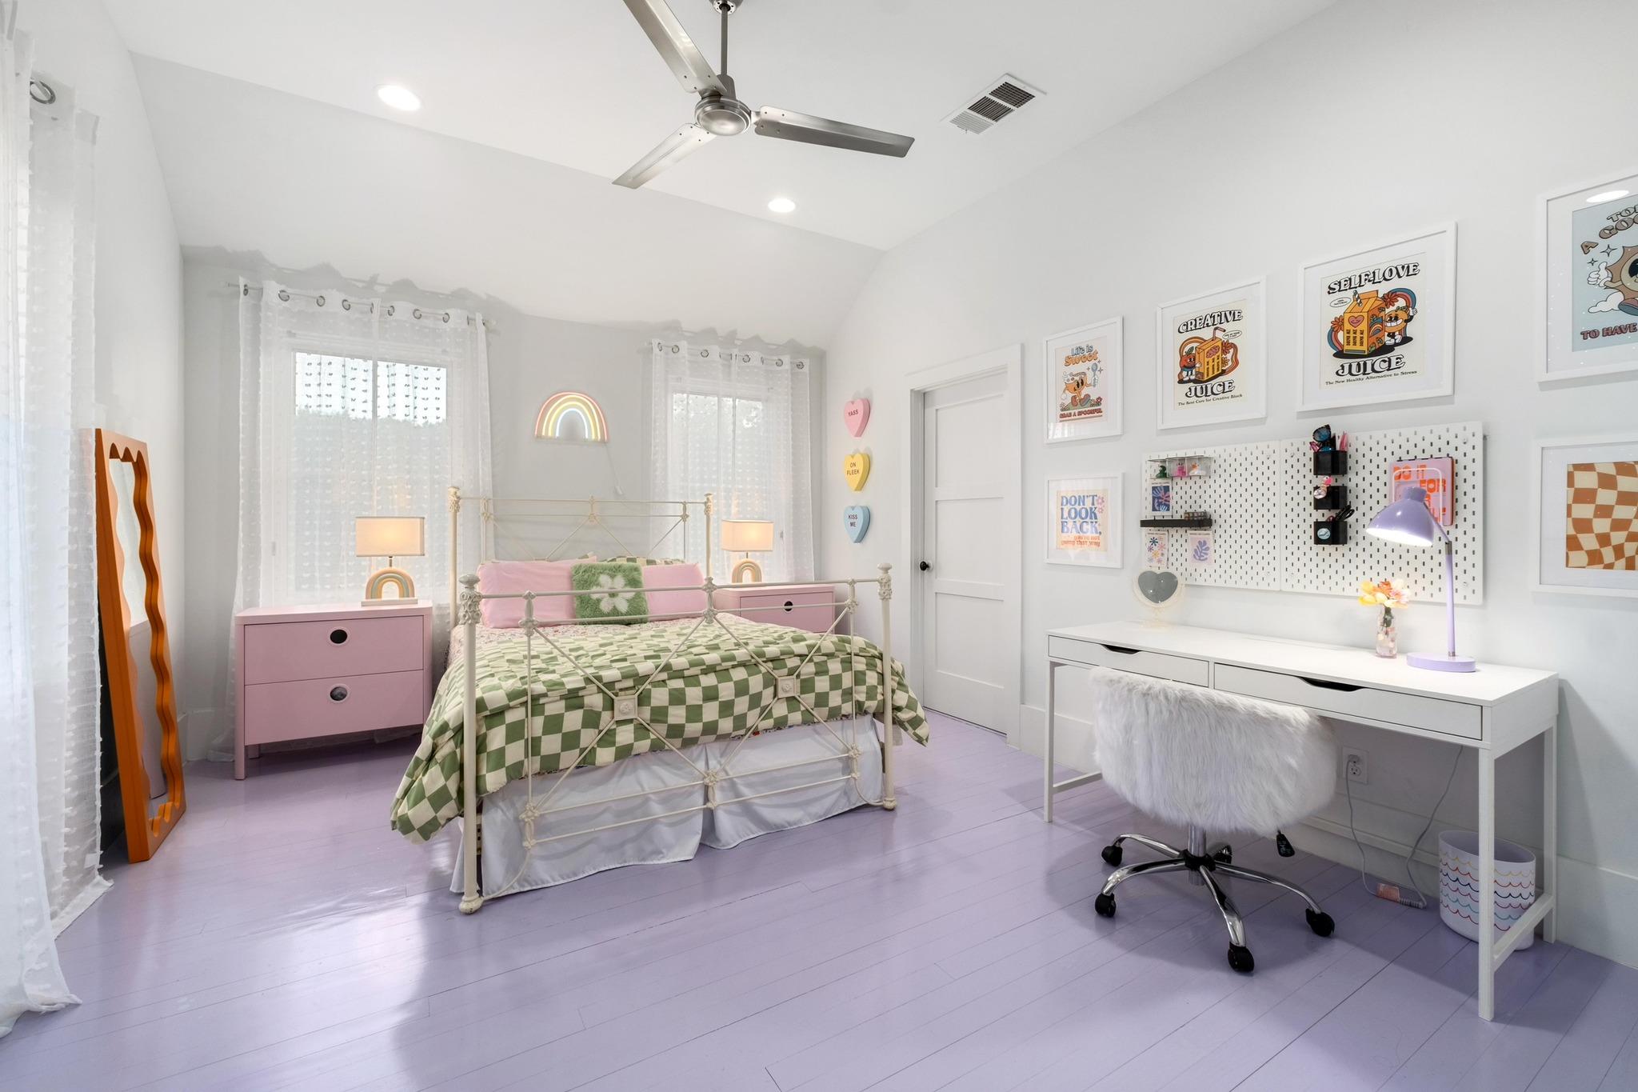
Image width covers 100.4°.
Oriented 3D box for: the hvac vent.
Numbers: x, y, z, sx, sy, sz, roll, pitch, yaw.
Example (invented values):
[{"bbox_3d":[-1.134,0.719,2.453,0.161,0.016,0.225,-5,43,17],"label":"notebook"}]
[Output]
[{"bbox_3d":[0.794,-1.994,3.108,0.260,0.030,0.400,-1,1,-32],"label":"hvac vent"}]

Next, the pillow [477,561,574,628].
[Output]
[{"bbox_3d":[-1.510,0.260,3.728,0.630,0.400,0.170,-1,-29,-32],"label":"pillow"}]

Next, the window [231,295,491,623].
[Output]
[{"bbox_3d":[-2.436,-0.475,3.730,1.120,1.700,0.140,-1,1,-32],"label":"window"}]

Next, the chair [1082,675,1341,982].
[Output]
[{"bbox_3d":[1.190,0.742,2.043,0.620,0.755,0.630,1,1,44],"label":"chair"}]

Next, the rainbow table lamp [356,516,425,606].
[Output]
[{"bbox_3d":[-2.306,0.086,3.691,0.290,0.475,0.165,0,1,-25],"label":"rainbow table lamp"}]

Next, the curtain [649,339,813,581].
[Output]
[{"bbox_3d":[-0.600,-0.164,4.945,1.281,2.420,0.130,0,1,-32],"label":"curtain"}]

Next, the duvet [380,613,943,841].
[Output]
[{"bbox_3d":[-0.735,0.636,3.120,2.020,0.500,1.420,-1,1,-30],"label":"duvet"}]

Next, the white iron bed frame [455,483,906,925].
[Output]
[{"bbox_3d":[-0.911,0.386,3.407,1.646,1.444,2.220,-1,1,-29],"label":"white iron bed frame"}]

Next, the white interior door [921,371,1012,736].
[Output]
[{"bbox_3d":[0.924,0.043,4.143,0.045,2.065,0.800,-1,1,-32],"label":"white interior door"}]

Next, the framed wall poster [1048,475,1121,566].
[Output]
[{"bbox_3d":[1.266,-0.119,3.259,0.025,0.431,0.427,-1,1,-32],"label":"framed wall poster"}]

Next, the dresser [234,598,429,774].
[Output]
[{"bbox_3d":[-2.480,0.713,3.559,0.800,0.760,0.400,-1,1,-32],"label":"dresser"}]

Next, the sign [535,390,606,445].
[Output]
[{"bbox_3d":[-1.562,-0.822,4.323,0.445,0.315,0.030,-1,1,-32],"label":"sign"}]

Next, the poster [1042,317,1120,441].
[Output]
[{"bbox_3d":[1.262,-0.769,3.252,0.025,0.526,0.423,-1,1,-32],"label":"poster"}]

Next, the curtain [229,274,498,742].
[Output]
[{"bbox_3d":[-2.482,-0.148,3.820,1.204,2.471,0.100,-1,1,-30],"label":"curtain"}]

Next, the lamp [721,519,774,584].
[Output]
[{"bbox_3d":[-0.505,0.061,4.825,0.325,0.475,0.160,-1,1,-32],"label":"lamp"}]

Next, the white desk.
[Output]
[{"bbox_3d":[1.487,0.735,2.319,0.580,0.764,1.314,-1,1,-32],"label":"white desk"}]

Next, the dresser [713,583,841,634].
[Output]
[{"bbox_3d":[-0.310,0.690,4.895,0.800,0.760,0.400,-1,1,-32],"label":"dresser"}]

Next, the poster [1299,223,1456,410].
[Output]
[{"bbox_3d":[1.880,-0.750,2.320,0.030,0.533,0.435,-1,1,-32],"label":"poster"}]

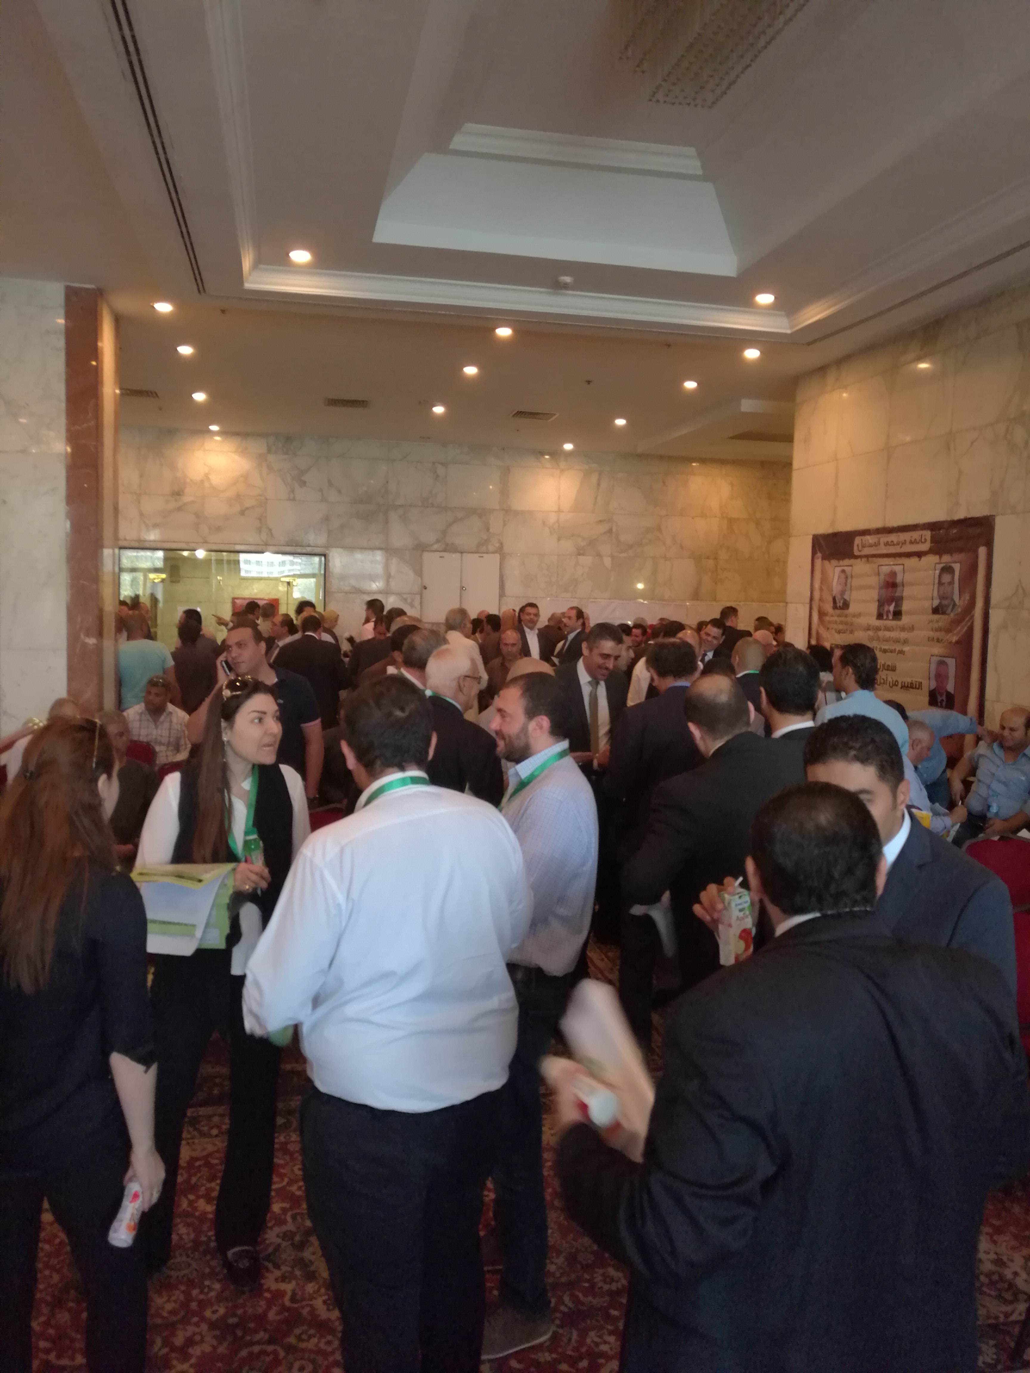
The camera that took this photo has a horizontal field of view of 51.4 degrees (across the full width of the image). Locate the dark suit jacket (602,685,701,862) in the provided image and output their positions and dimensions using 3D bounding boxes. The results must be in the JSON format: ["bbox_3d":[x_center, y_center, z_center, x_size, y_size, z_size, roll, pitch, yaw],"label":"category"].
[{"bbox_3d":[0.615,0.351,4.250,0.560,0.730,0.360,-1,5,-22],"label":"dark suit jacket"}]

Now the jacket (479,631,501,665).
[{"bbox_3d":[-0.230,-0.138,10.200,0.500,0.720,0.320,-2,6,-37],"label":"jacket"}]

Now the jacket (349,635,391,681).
[{"bbox_3d":[-1.068,-0.064,8.500,0.540,0.730,0.340,1,5,-6],"label":"jacket"}]

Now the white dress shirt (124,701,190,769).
[{"bbox_3d":[-2.355,0.392,7.050,0.500,0.600,0.340,0,5,-14],"label":"white dress shirt"}]

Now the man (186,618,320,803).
[{"bbox_3d":[-1.126,0.581,4.643,0.560,1.765,0.420,3,5,14],"label":"man"}]

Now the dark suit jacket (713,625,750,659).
[{"bbox_3d":[2.296,-0.272,11.416,0.540,0.740,0.360,4,5,23],"label":"dark suit jacket"}]

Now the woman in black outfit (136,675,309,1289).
[{"bbox_3d":[-0.792,0.807,2.900,0.500,1.640,0.380,0,5,-20],"label":"woman in black outfit"}]

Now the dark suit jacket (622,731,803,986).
[{"bbox_3d":[0.616,0.533,3.027,0.560,0.740,0.380,0,5,-18],"label":"dark suit jacket"}]

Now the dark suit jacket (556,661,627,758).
[{"bbox_3d":[0.315,0.294,4.618,0.500,0.740,0.360,-1,6,-30],"label":"dark suit jacket"}]

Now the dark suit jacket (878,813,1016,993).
[{"bbox_3d":[0.637,0.614,2.001,0.540,0.720,0.360,4,5,23],"label":"dark suit jacket"}]

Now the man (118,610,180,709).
[{"bbox_3d":[-2.703,0.309,7.700,0.560,1.710,0.340,0,5,-13],"label":"man"}]

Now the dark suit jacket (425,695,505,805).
[{"bbox_3d":[-0.285,0.389,3.867,0.500,0.730,0.340,5,6,37],"label":"dark suit jacket"}]

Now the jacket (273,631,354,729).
[{"bbox_3d":[-1.526,-0.060,8.000,0.600,0.740,0.360,1,5,-3],"label":"jacket"}]

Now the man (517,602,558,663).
[{"bbox_3d":[0.191,0.158,9.800,0.520,1.790,0.340,3,5,20],"label":"man"}]

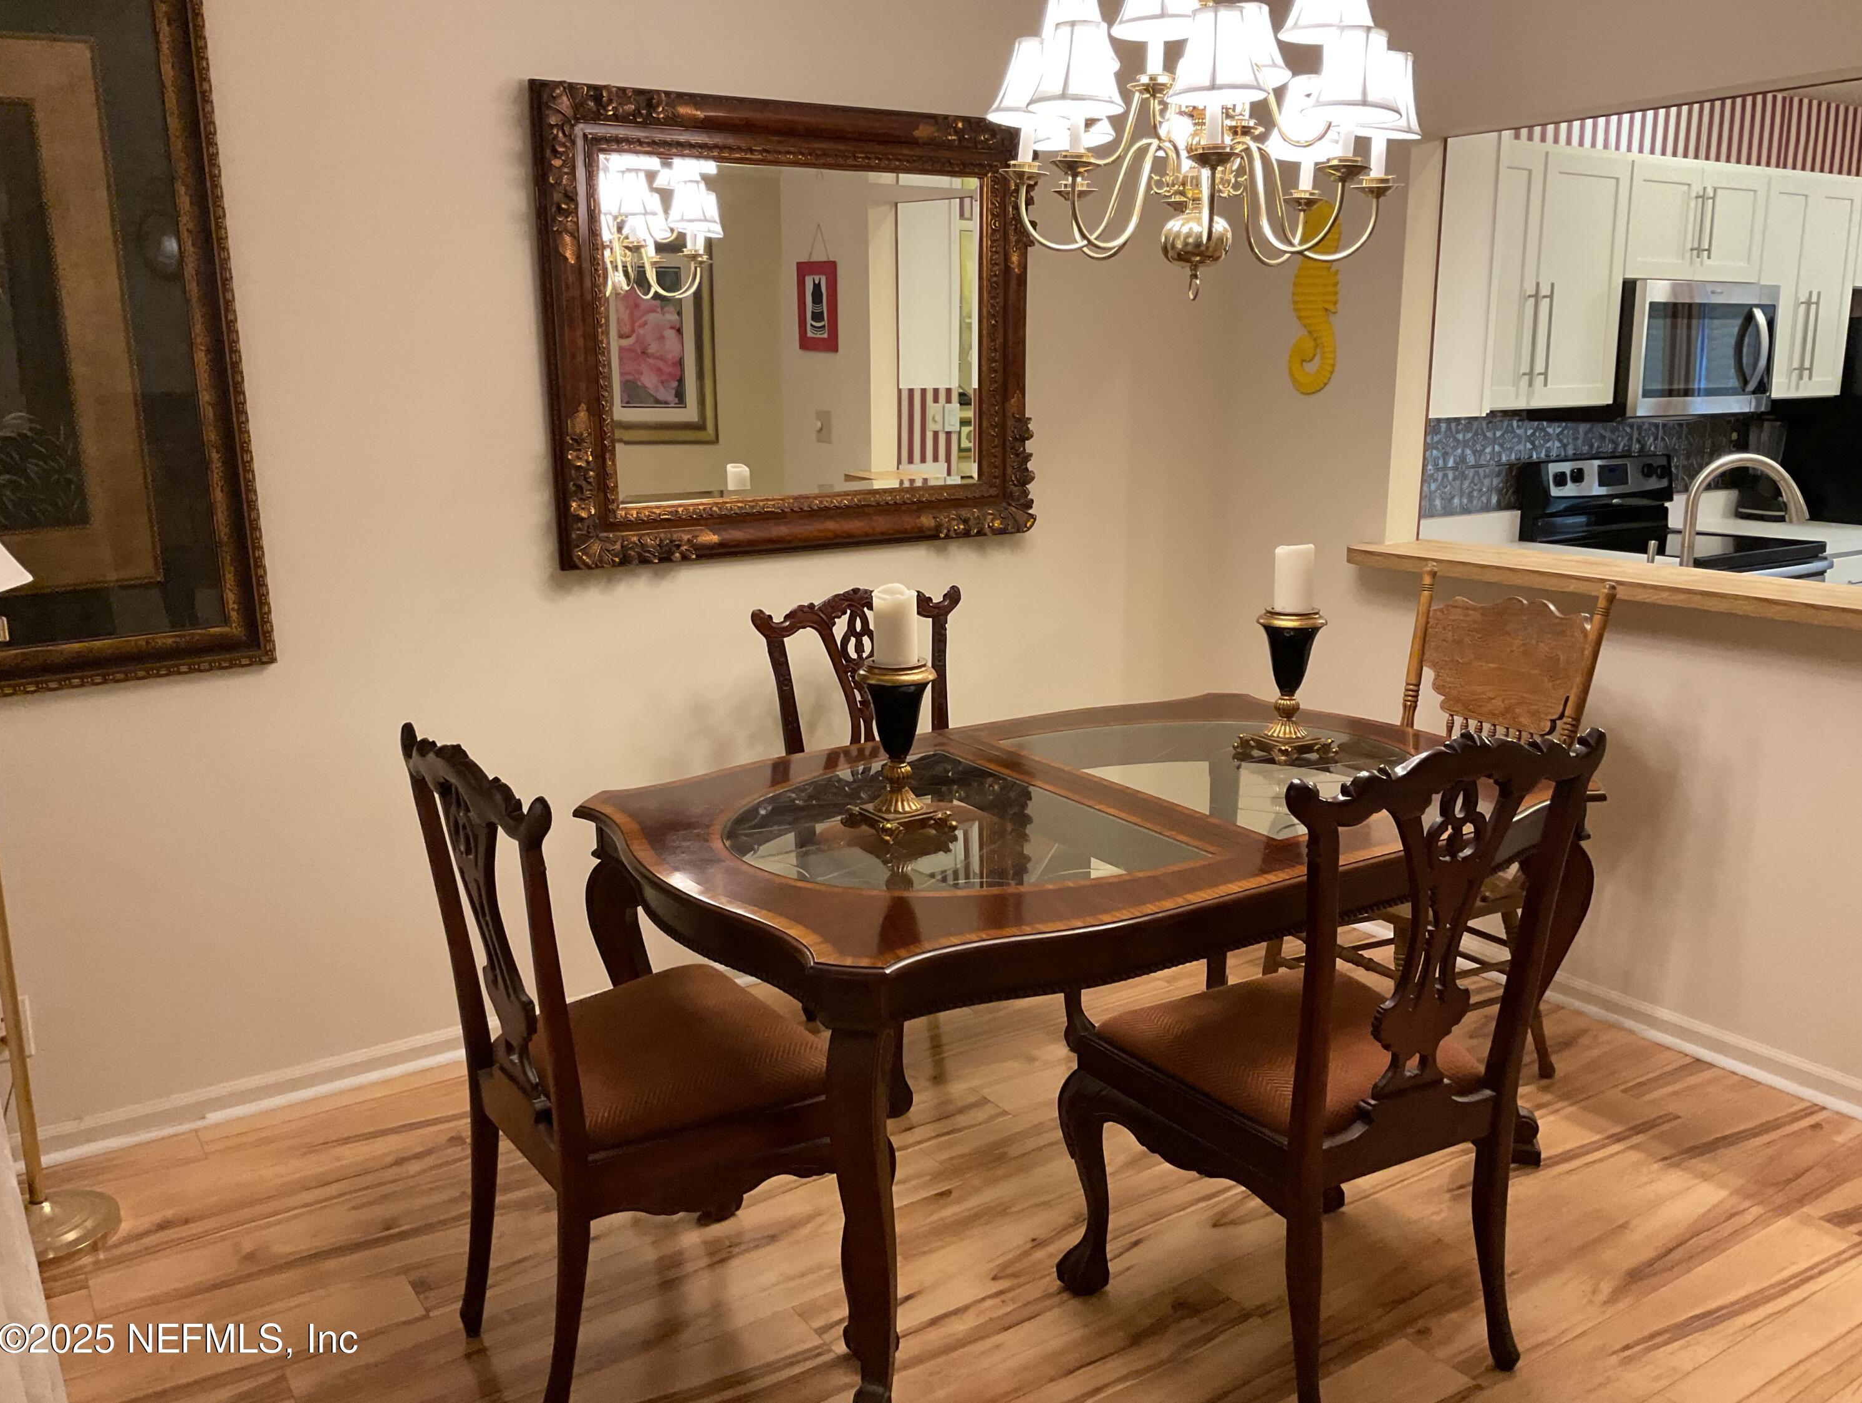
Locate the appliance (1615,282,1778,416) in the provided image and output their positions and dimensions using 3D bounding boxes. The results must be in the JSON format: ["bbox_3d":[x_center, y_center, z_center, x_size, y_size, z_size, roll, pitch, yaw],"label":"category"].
[{"bbox_3d":[2.322,-1.133,5.032,0.760,0.407,0.420,-9,15,-33],"label":"appliance"}]

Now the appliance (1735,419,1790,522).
[{"bbox_3d":[2.991,-0.838,5.637,0.180,0.370,0.200,-9,15,-33],"label":"appliance"}]

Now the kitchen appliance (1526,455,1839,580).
[{"bbox_3d":[2.416,-0.182,5.125,0.760,1.155,0.660,-9,15,-33],"label":"kitchen appliance"}]

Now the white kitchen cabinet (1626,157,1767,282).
[{"bbox_3d":[2.390,-1.579,5.191,0.765,0.375,0.330,-9,15,-33],"label":"white kitchen cabinet"}]

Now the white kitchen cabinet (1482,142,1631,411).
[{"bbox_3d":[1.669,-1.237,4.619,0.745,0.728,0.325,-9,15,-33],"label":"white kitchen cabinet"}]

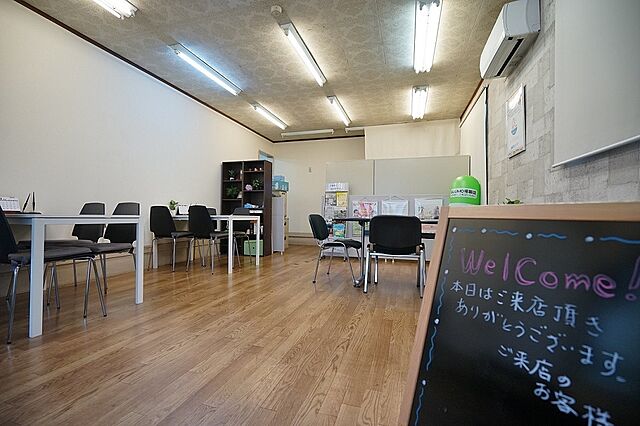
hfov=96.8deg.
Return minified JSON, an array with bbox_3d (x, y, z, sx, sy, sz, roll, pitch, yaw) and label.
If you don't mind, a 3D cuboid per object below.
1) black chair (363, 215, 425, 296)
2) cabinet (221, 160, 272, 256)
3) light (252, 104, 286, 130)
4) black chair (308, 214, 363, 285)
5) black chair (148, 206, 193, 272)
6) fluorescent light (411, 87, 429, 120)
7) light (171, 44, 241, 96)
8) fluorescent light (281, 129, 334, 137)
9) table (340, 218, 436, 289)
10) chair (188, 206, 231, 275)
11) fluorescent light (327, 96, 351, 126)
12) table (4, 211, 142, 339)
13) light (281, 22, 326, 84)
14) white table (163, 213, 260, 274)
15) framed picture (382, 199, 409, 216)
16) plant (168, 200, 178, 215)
[{"bbox_3d":[0.745,0.398,2.840,0.530,0.750,0.545,0,-1,16],"label":"black chair"},{"bbox_3d":[-1.420,-0.085,5.572,0.910,1.800,0.300,0,-1,17],"label":"cabinet"},{"bbox_3d":[-0.949,-1.847,5.563,0.160,0.110,1.290,0,-1,17],"label":"light"},{"bbox_3d":[0.192,0.400,3.316,0.550,0.745,0.520,0,-1,22],"label":"black chair"},{"bbox_3d":[-2.062,0.357,4.005,0.440,0.865,0.510,0,-1,11],"label":"black chair"},{"bbox_3d":[1.663,-1.783,4.751,0.230,0.090,1.270,0,-1,17],"label":"fluorescent light"},{"bbox_3d":[-1.478,-1.874,3.864,0.160,0.110,1.290,0,-1,17],"label":"light"},{"bbox_3d":[-0.288,-1.831,6.666,1.290,0.100,0.100,0,-1,17],"label":"fluorescent light"},{"bbox_3d":[0.898,0.443,3.118,1.450,0.710,0.600,0,-1,23],"label":"table"},{"bbox_3d":[-1.460,0.336,3.732,0.480,0.842,0.545,0,-1,19],"label":"chair"},{"bbox_3d":[0.380,-1.842,5.232,0.160,0.110,1.290,0,-1,17],"label":"fluorescent light"},{"bbox_3d":[-2.135,0.371,2.183,1.235,0.728,0.715,0,-1,17],"label":"table"},{"bbox_3d":[-0.147,-1.811,3.409,0.125,0.097,1.265,0,-1,17],"label":"light"},{"bbox_3d":[-1.565,0.393,4.020,1.235,0.728,0.705,0,-1,17],"label":"white table"},{"bbox_3d":[1.296,-0.060,4.877,0.435,0.310,0.020,0,-1,17],"label":"framed picture"},{"bbox_3d":[-2.093,-0.078,4.067,0.120,0.195,0.120,0,-1,17],"label":"plant"}]

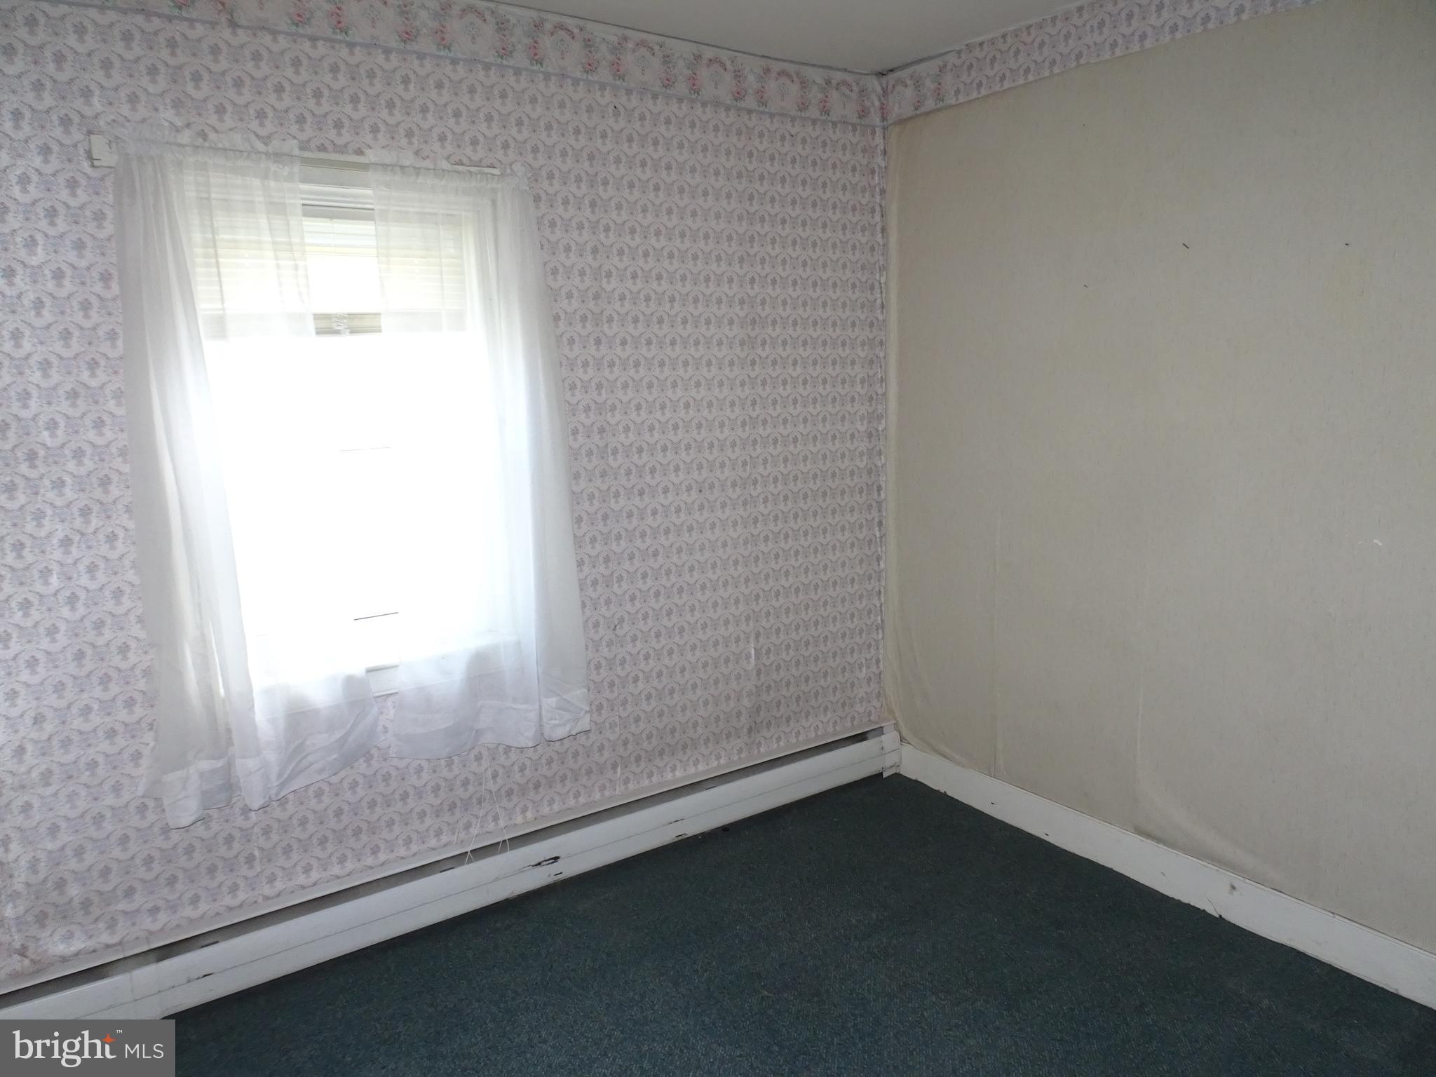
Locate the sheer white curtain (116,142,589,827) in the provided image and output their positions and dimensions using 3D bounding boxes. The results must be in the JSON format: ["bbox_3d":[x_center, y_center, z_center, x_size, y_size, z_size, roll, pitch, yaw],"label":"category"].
[{"bbox_3d":[-0.880,-0.137,2.498,1.160,1.590,0.120,-8,12,-34],"label":"sheer white curtain"}]

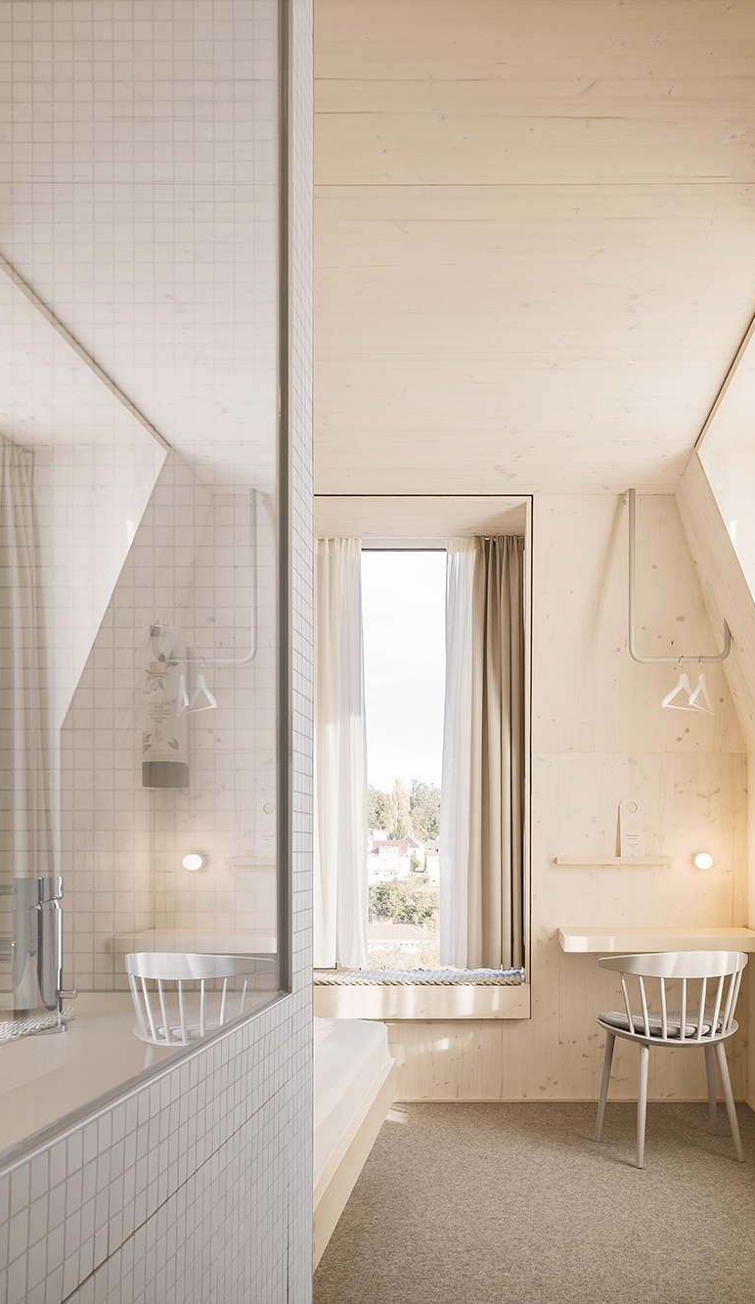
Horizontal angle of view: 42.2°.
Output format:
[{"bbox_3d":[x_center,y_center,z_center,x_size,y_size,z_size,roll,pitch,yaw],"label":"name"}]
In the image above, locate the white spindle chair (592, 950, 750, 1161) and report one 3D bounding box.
[{"bbox_3d":[1.100,1.492,3.660,0.530,0.735,0.485,1,-9,-7],"label":"white spindle chair"}]

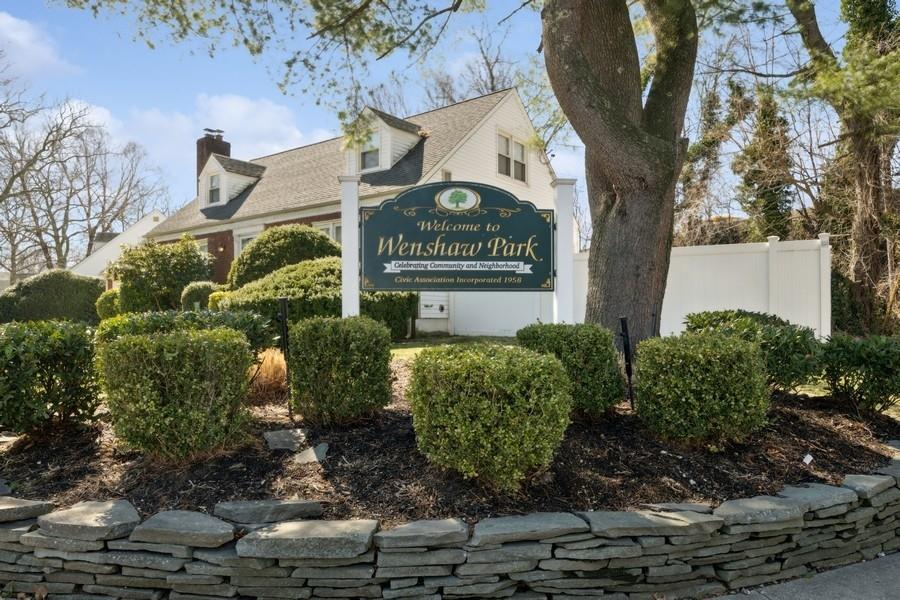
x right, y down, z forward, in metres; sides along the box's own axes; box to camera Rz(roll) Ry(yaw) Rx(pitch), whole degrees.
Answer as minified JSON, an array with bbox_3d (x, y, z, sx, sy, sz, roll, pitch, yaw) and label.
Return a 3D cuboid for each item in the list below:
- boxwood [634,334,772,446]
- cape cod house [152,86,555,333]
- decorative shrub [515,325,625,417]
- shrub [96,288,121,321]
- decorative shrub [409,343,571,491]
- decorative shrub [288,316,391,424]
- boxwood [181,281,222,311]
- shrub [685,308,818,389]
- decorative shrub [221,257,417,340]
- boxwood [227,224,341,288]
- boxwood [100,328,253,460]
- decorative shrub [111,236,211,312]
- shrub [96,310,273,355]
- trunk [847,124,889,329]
[{"bbox_3d":[1.610,0.545,3.900,0.760,0.640,0.700,0,0,0],"label":"boxwood"},{"bbox_3d":[-3.487,-2.652,20.842,13.620,7.047,8.043,-1,-1,40],"label":"cape cod house"},{"bbox_3d":[0.999,0.574,5.292,0.830,0.720,0.800,0,-1,8],"label":"decorative shrub"},{"bbox_3d":[-8.400,0.250,14.800,0.900,1.050,0.900,0,0,0],"label":"shrub"},{"bbox_3d":[0.200,0.570,3.050,0.770,0.650,0.720,0,0,0],"label":"decorative shrub"},{"bbox_3d":[-0.810,0.480,4.400,0.720,0.700,0.680,0,0,0],"label":"decorative shrub"},{"bbox_3d":[-5.850,0.198,14.197,0.950,1.150,0.950,-1,-1,40],"label":"boxwood"},{"bbox_3d":[2.630,0.420,5.250,1.120,0.700,1.000,-1,-1,27],"label":"shrub"},{"bbox_3d":[-2.641,-0.032,12.400,3.400,1.700,2.500,-1,-1,40],"label":"decorative shrub"},{"bbox_3d":[-3.750,-0.500,13.600,2.600,2.400,2.300,0,0,0],"label":"boxwood"},{"bbox_3d":[-1.867,0.618,4.141,0.850,0.780,0.800,0,-1,-20],"label":"boxwood"},{"bbox_3d":[-8.222,-0.385,17.205,2.700,2.450,2.400,-1,-1,40],"label":"decorative shrub"},{"bbox_3d":[-2.508,0.539,5.692,1.500,0.800,1.000,0,-1,-15],"label":"shrub"},{"bbox_3d":[8.700,-1.450,12.500,0.800,4.400,0.800,0,0,0],"label":"trunk"}]

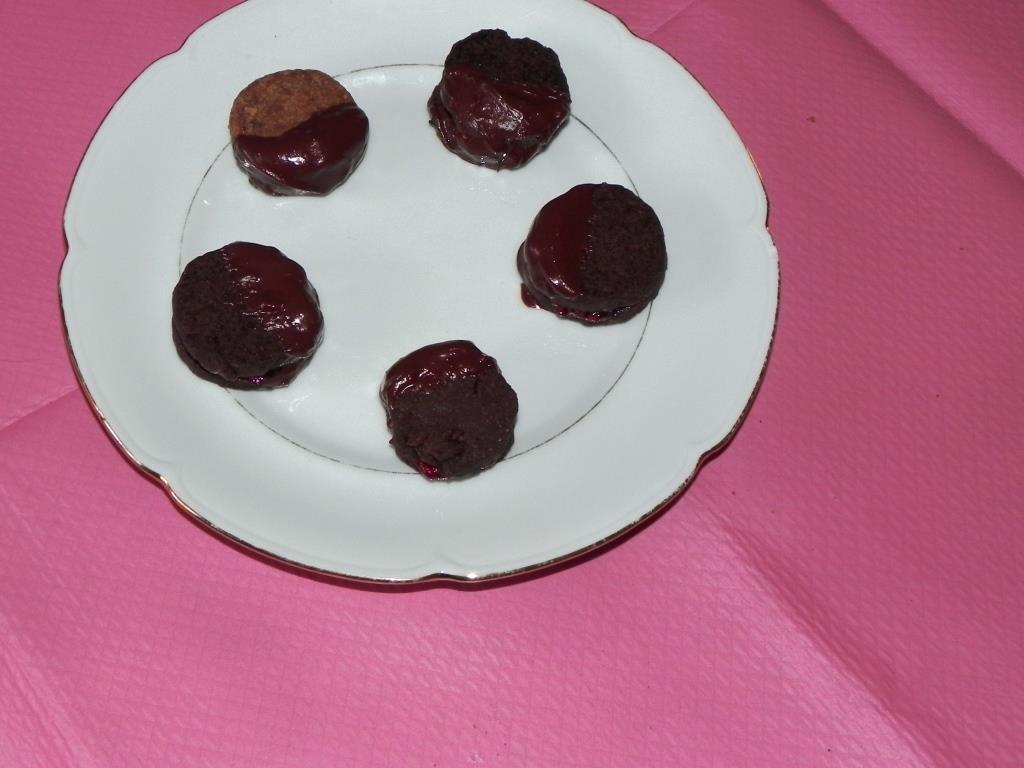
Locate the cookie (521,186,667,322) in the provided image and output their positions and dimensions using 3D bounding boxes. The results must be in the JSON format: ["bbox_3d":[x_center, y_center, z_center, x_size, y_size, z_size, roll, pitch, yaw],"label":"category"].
[{"bbox_3d":[0.028,-0.046,0.424,0.052,0.014,0.053,2,64,-4],"label":"cookie"}]

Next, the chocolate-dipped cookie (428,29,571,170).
[{"bbox_3d":[-0.005,-0.105,0.447,0.052,0.018,0.056,2,64,-4],"label":"chocolate-dipped cookie"}]

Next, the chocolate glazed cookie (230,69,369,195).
[{"bbox_3d":[-0.076,-0.091,0.438,0.049,0.014,0.049,2,64,-4],"label":"chocolate glazed cookie"}]

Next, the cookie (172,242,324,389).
[{"bbox_3d":[-0.088,-0.023,0.405,0.049,0.013,0.051,2,64,-4],"label":"cookie"}]

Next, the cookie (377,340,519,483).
[{"bbox_3d":[-0.020,0.008,0.395,0.045,0.013,0.047,2,64,-4],"label":"cookie"}]

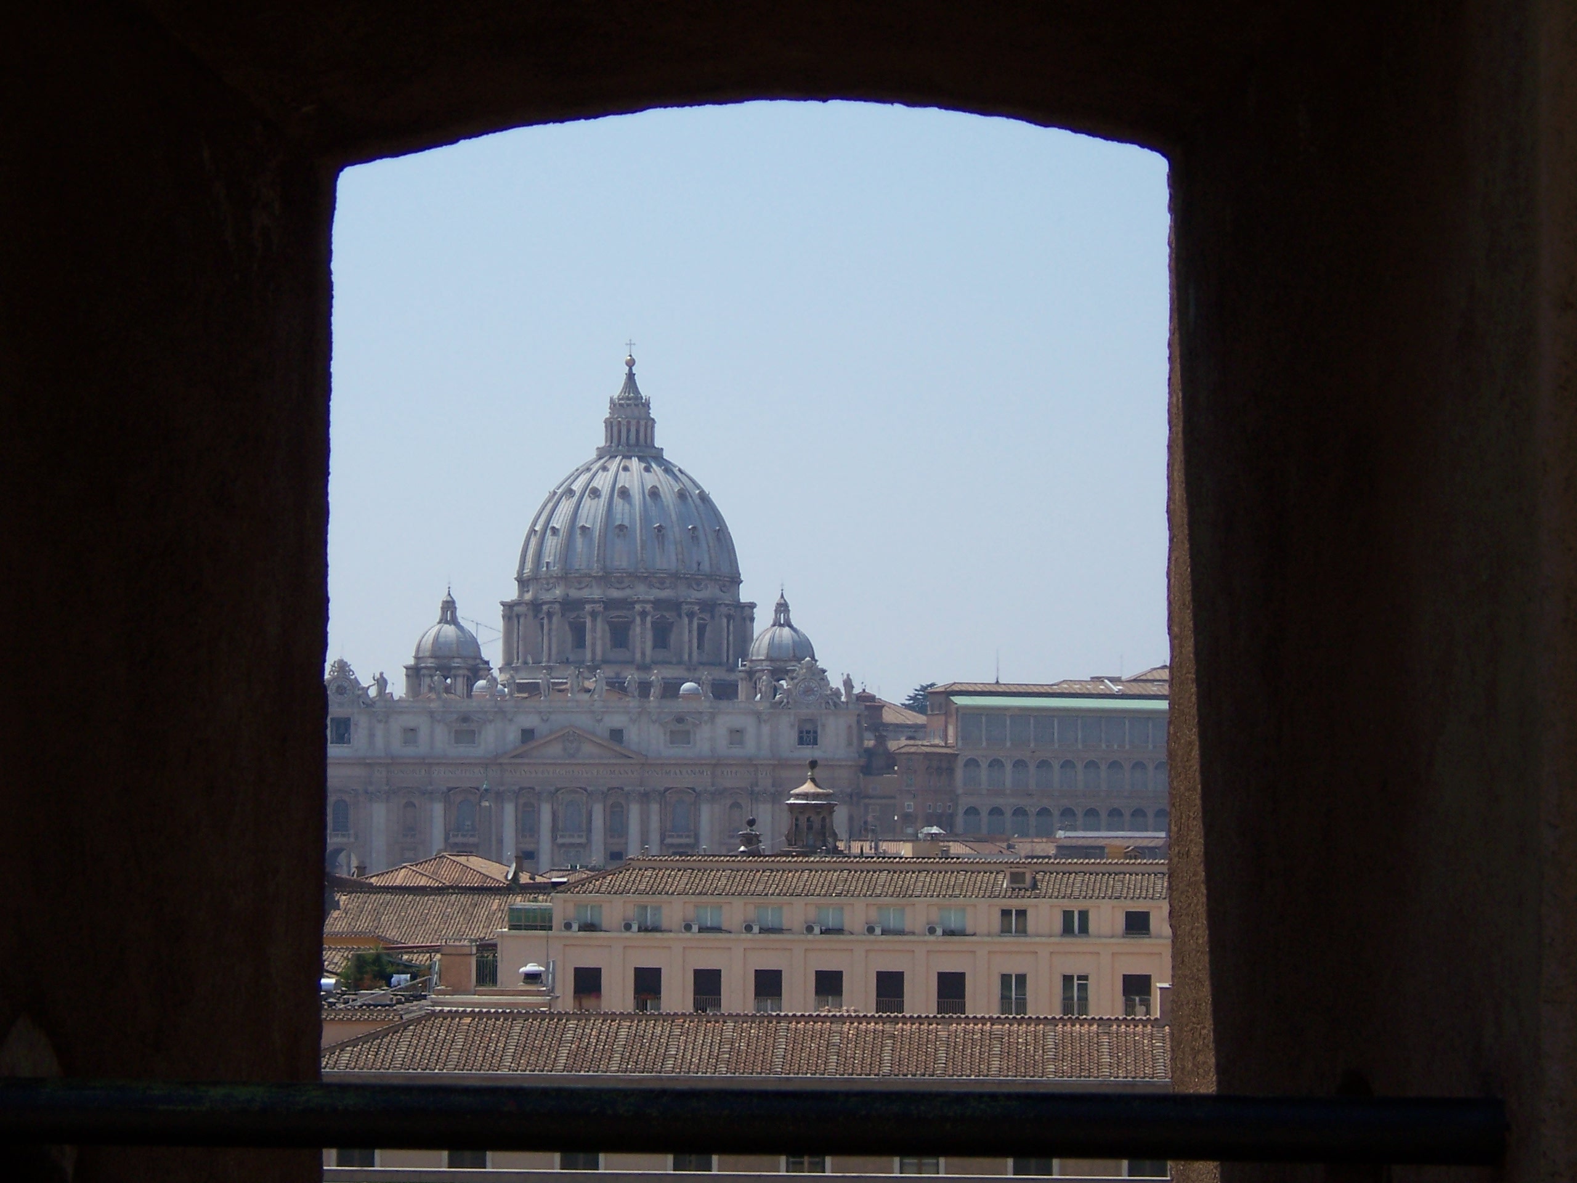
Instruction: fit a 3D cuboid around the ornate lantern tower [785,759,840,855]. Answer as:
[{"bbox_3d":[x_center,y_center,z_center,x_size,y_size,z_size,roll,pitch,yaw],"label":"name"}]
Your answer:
[{"bbox_3d":[1.850,17.038,360.000,4.400,7.600,4.400,0,-3,4],"label":"ornate lantern tower"}]

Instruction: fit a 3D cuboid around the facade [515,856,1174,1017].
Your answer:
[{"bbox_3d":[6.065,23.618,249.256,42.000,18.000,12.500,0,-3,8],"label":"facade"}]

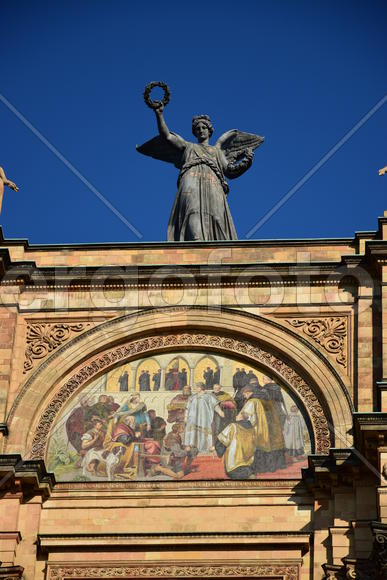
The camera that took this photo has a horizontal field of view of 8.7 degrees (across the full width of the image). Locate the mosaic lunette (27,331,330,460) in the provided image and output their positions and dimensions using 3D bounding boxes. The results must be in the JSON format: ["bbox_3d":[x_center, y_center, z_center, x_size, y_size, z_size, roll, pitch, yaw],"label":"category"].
[{"bbox_3d":[-0.207,1.926,42.808,5.050,2.950,0.350,-1,-38,5],"label":"mosaic lunette"}]

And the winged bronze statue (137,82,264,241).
[{"bbox_3d":[0.108,-1.850,46.529,2.380,3.700,1.300,-1,-38,5],"label":"winged bronze statue"}]

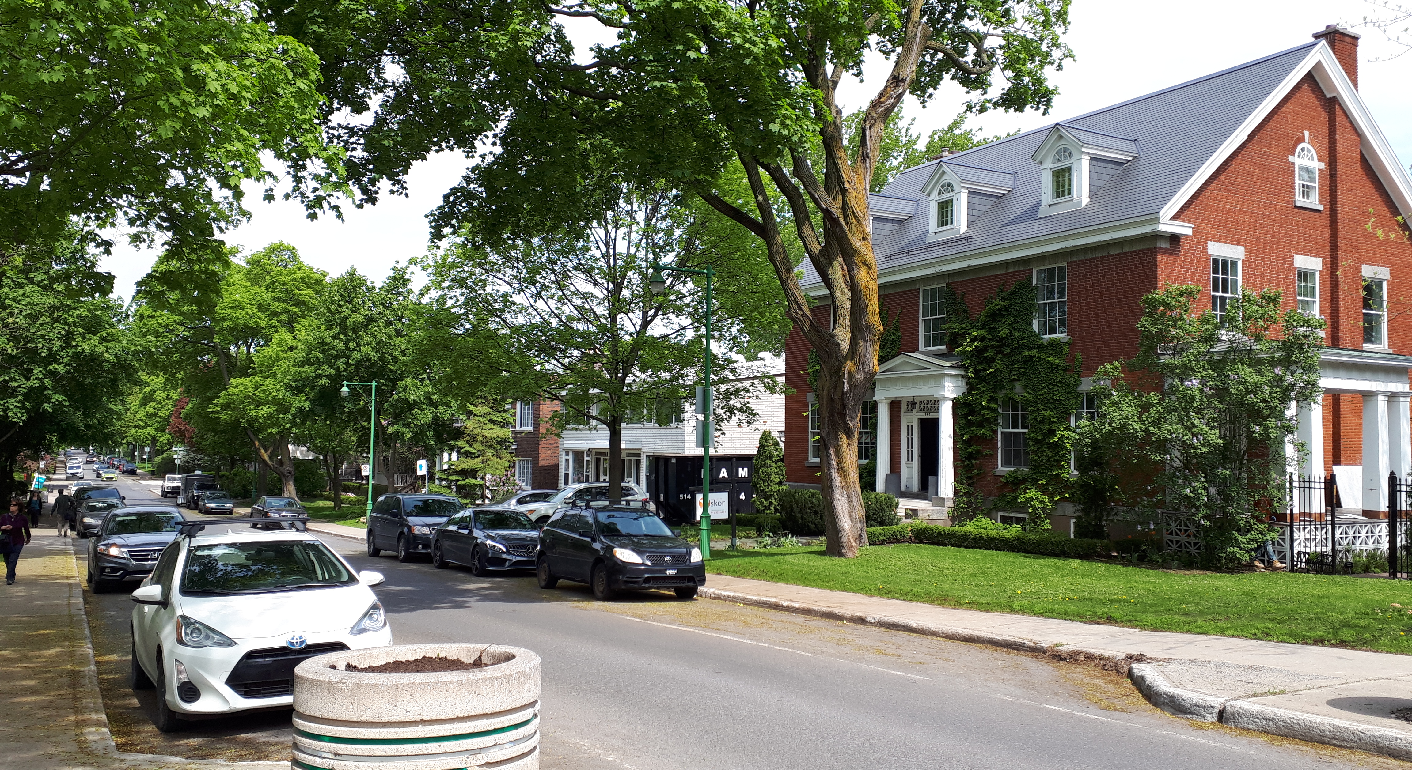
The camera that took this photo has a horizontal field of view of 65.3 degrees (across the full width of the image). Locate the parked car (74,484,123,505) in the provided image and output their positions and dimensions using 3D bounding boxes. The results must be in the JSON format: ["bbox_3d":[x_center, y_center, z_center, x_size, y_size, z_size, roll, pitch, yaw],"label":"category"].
[{"bbox_3d":[-26.214,5.329,47.500,1.930,1.760,4.850,3,-5,-31],"label":"parked car"}]

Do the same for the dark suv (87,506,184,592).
[{"bbox_3d":[-11.493,3.246,22.512,1.900,1.660,4.950,3,-7,-31],"label":"dark suv"}]

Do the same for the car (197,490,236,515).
[{"bbox_3d":[-30.270,7.268,68.142,1.710,1.380,4.400,3,-5,-30],"label":"car"}]

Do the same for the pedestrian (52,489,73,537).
[{"bbox_3d":[-23.716,4.729,40.600,0.680,1.740,0.500,2,-3,-30],"label":"pedestrian"}]

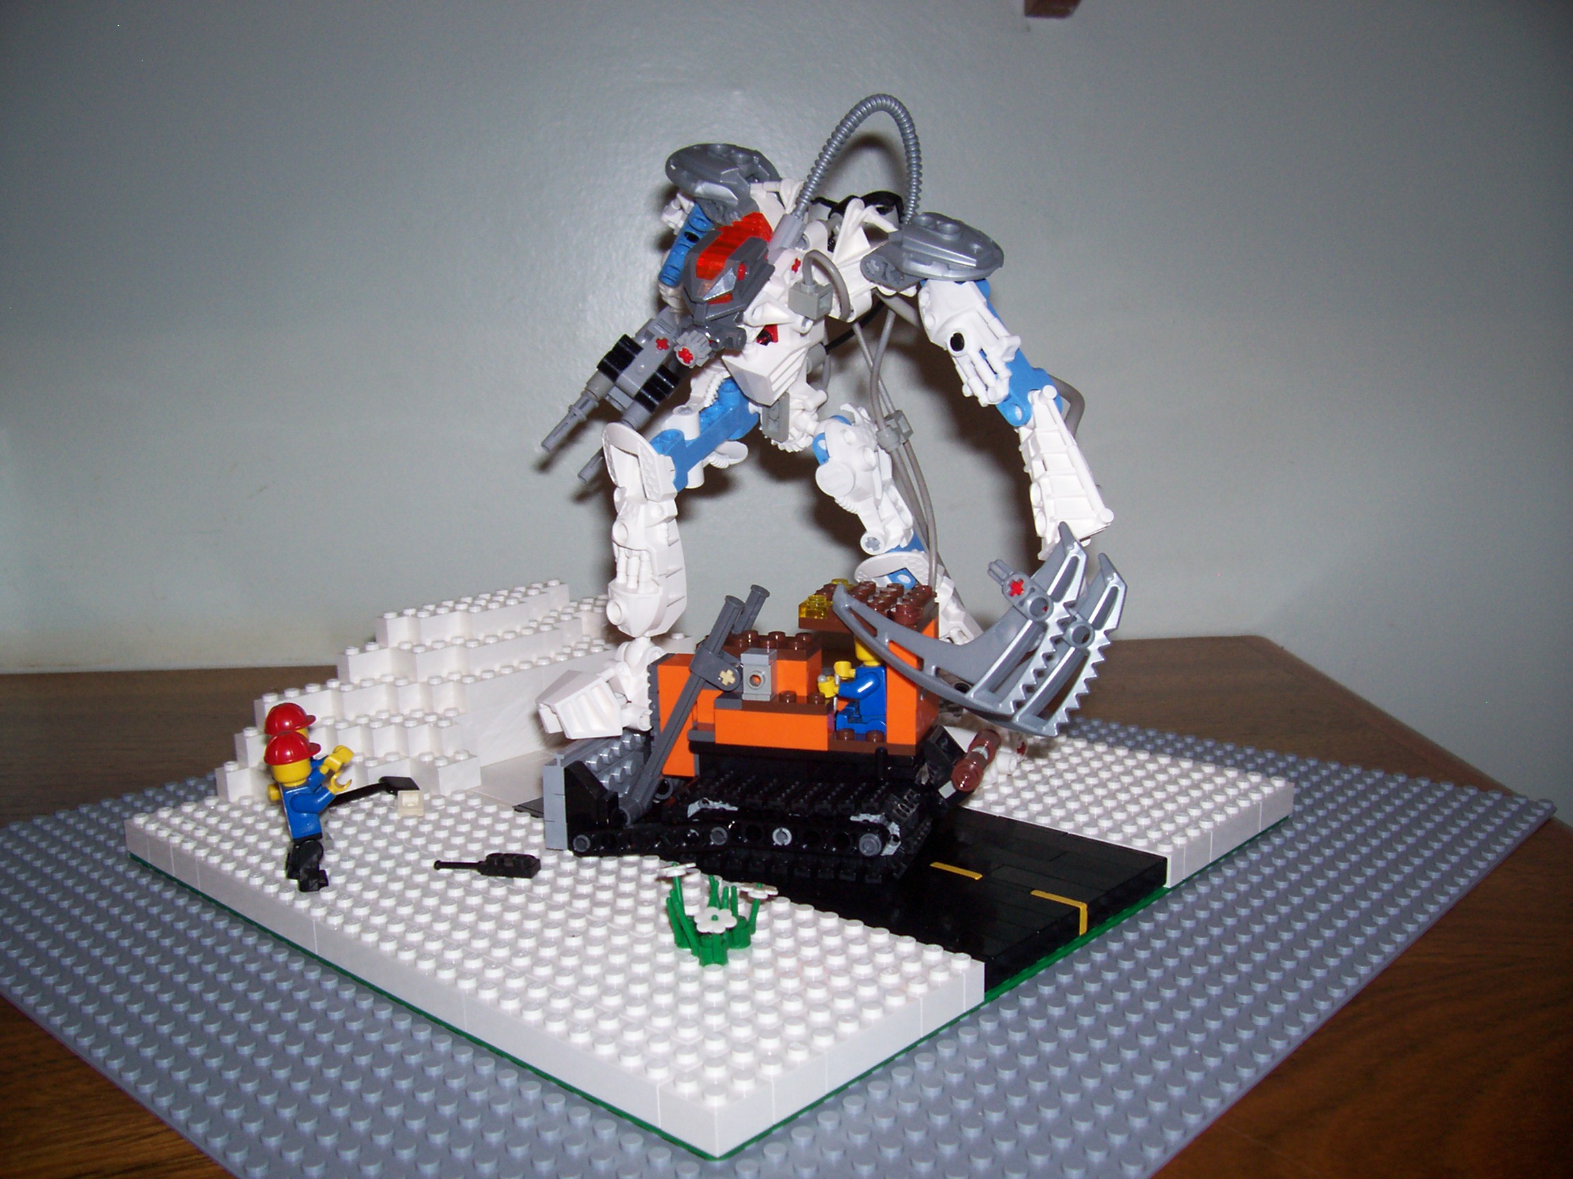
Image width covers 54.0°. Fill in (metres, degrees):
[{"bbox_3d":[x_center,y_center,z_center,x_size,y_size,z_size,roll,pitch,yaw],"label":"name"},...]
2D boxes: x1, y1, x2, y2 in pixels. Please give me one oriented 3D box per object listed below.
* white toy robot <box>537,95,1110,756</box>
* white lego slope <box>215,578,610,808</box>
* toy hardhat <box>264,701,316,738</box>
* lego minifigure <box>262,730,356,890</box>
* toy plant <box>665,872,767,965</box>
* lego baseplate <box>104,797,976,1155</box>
[{"bbox_3d":[0.022,-0.042,0.472,0.130,0.214,0.196,-10,15,-38],"label":"white toy robot"},{"bbox_3d":[-0.097,0.030,0.538,0.057,0.050,0.187,9,15,42],"label":"white lego slope"},{"bbox_3d":[-0.141,0.036,0.442,0.012,0.009,0.016,9,15,42],"label":"toy hardhat"},{"bbox_3d":[-0.129,0.058,0.418,0.024,0.043,0.022,9,15,42],"label":"lego minifigure"},{"bbox_3d":[-0.017,0.078,0.377,0.022,0.019,0.022,9,15,42],"label":"toy plant"},{"bbox_3d":[-0.078,0.084,0.419,0.256,0.011,0.088,9,15,42],"label":"lego baseplate"}]

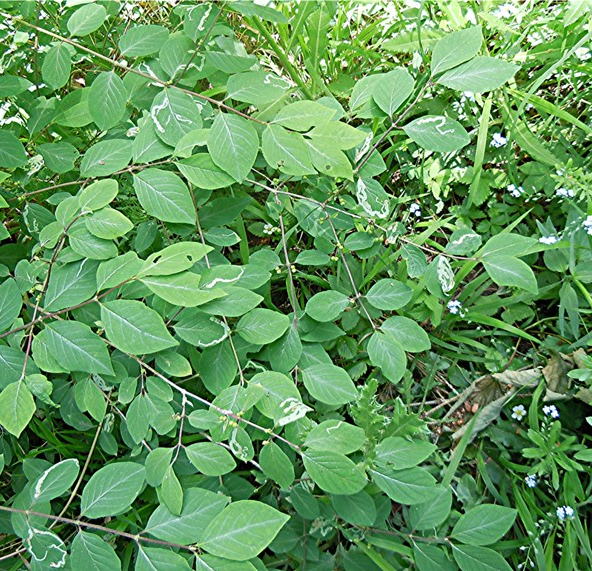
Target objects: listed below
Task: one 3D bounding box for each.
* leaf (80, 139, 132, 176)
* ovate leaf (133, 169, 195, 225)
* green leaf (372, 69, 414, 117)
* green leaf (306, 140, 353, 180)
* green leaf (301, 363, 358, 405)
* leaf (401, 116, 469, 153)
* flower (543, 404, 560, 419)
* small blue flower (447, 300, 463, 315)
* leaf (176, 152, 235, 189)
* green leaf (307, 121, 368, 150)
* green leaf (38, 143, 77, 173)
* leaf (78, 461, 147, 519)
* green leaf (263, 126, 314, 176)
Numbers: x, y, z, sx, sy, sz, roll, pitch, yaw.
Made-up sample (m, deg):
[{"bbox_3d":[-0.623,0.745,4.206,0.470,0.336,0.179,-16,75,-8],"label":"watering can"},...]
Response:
[{"bbox_3d":[-0.193,-0.129,0.680,0.068,0.010,0.047,-39,71,-16],"label":"leaf"},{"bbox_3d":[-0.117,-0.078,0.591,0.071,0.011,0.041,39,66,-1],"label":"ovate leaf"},{"bbox_3d":[0.099,-0.195,0.672,0.042,0.011,0.061,11,68,5],"label":"green leaf"},{"bbox_3d":[0.033,-0.125,0.662,0.067,0.011,0.043,42,58,10],"label":"green leaf"},{"bbox_3d":[0.032,0.097,0.642,0.060,0.011,0.039,23,67,7],"label":"green leaf"},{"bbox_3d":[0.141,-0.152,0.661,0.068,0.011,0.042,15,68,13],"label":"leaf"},{"bbox_3d":[0.287,0.141,0.740,0.019,0.012,0.017,-4,52,5],"label":"flower"},{"bbox_3d":[0.178,0.025,0.740,0.018,0.014,0.014,0,44,0],"label":"small blue flower"},{"bbox_3d":[-0.091,-0.115,0.672,0.070,0.011,0.043,20,57,14],"label":"leaf"},{"bbox_3d":[0.042,-0.149,0.662,0.064,0.011,0.041,1,60,1],"label":"green leaf"},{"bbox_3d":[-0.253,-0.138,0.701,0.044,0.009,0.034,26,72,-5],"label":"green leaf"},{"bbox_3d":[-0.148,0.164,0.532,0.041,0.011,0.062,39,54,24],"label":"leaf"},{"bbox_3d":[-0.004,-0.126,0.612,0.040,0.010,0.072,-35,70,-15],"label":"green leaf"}]

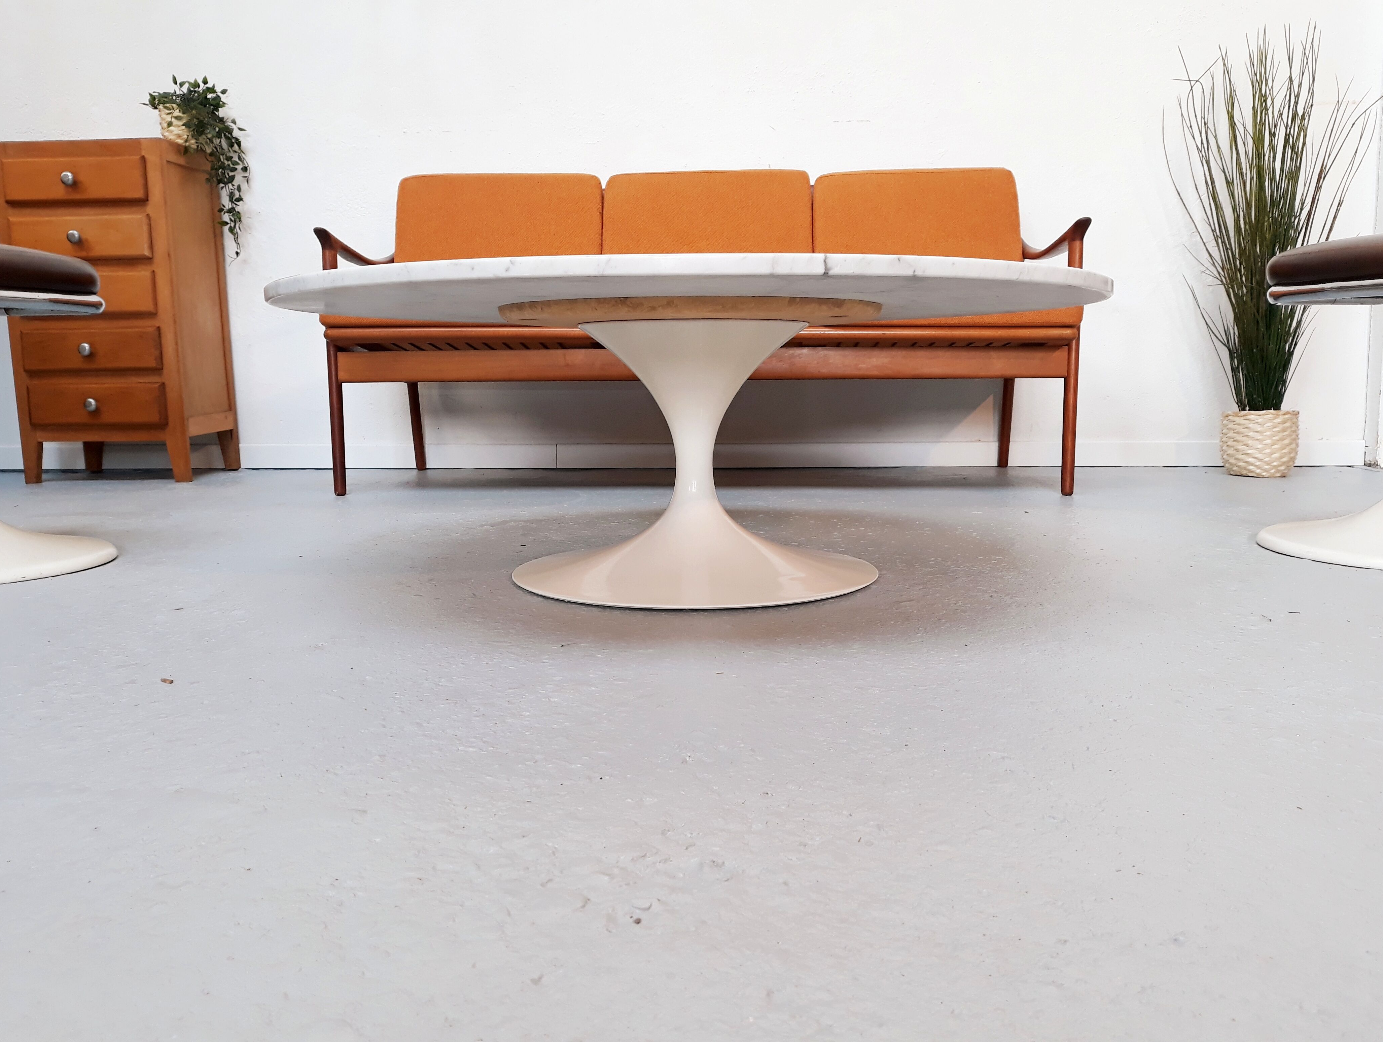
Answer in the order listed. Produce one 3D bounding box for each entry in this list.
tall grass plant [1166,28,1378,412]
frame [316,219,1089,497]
[{"bbox_3d":[1.511,-0.767,2.797,0.557,0.974,0.507,0,8,3],"label":"tall grass plant"},{"bbox_3d":[0.029,-0.464,2.774,1.726,0.726,0.729,0,8,3],"label":"frame"}]

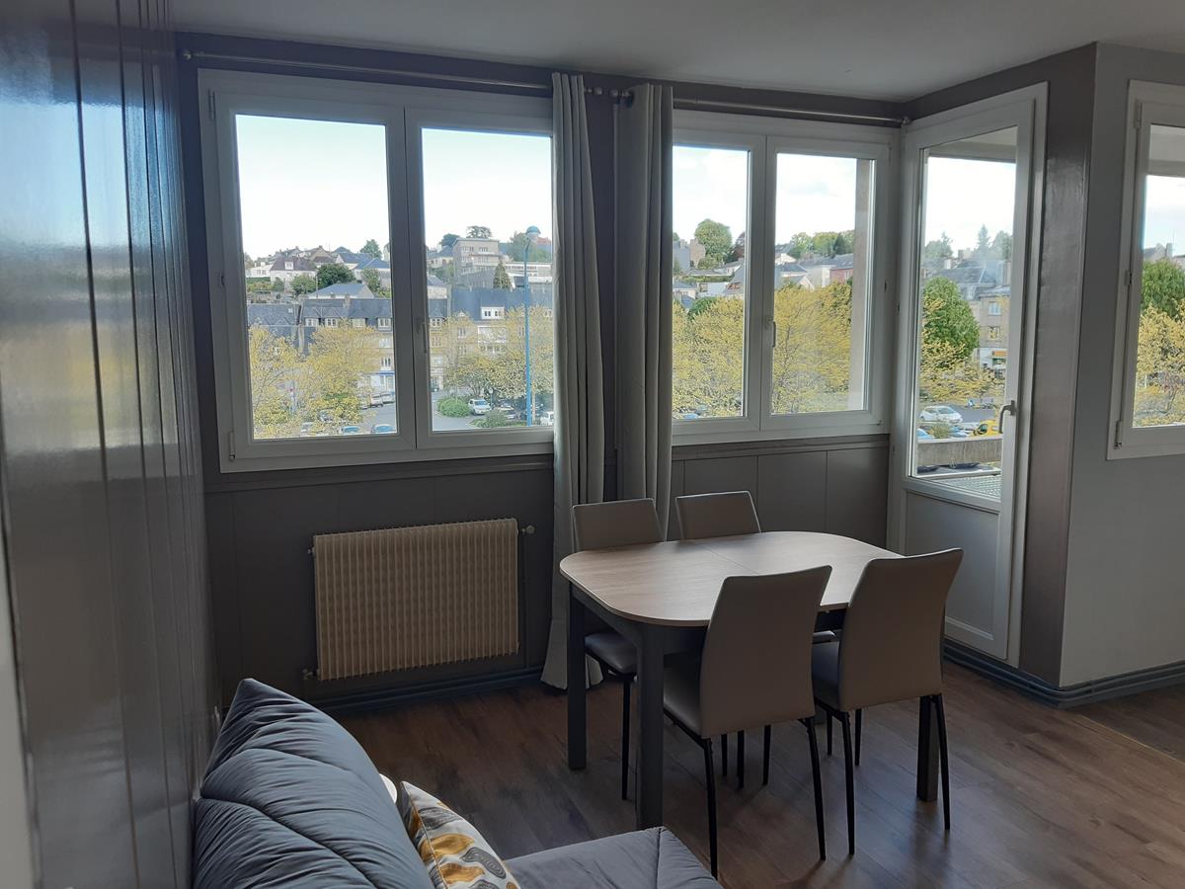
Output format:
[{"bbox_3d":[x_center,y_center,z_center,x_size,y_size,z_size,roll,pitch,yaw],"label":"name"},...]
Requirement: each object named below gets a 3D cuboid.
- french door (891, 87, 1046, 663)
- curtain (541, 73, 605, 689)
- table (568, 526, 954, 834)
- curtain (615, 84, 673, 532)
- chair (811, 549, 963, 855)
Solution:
[{"bbox_3d":[1.682,-0.281,4.077,0.080,2.449,0.765,-4,8,-28],"label":"french door"},{"bbox_3d":[-0.075,-0.209,3.732,0.272,2.560,0.185,-3,7,-20],"label":"curtain"},{"bbox_3d":[0.543,0.792,3.081,1.221,0.752,0.912,-3,7,-20],"label":"table"},{"bbox_3d":[0.218,-0.230,3.846,0.281,2.552,0.170,-3,7,-20],"label":"curtain"},{"bbox_3d":[0.857,0.738,2.872,0.405,0.904,0.510,-3,7,-20],"label":"chair"}]

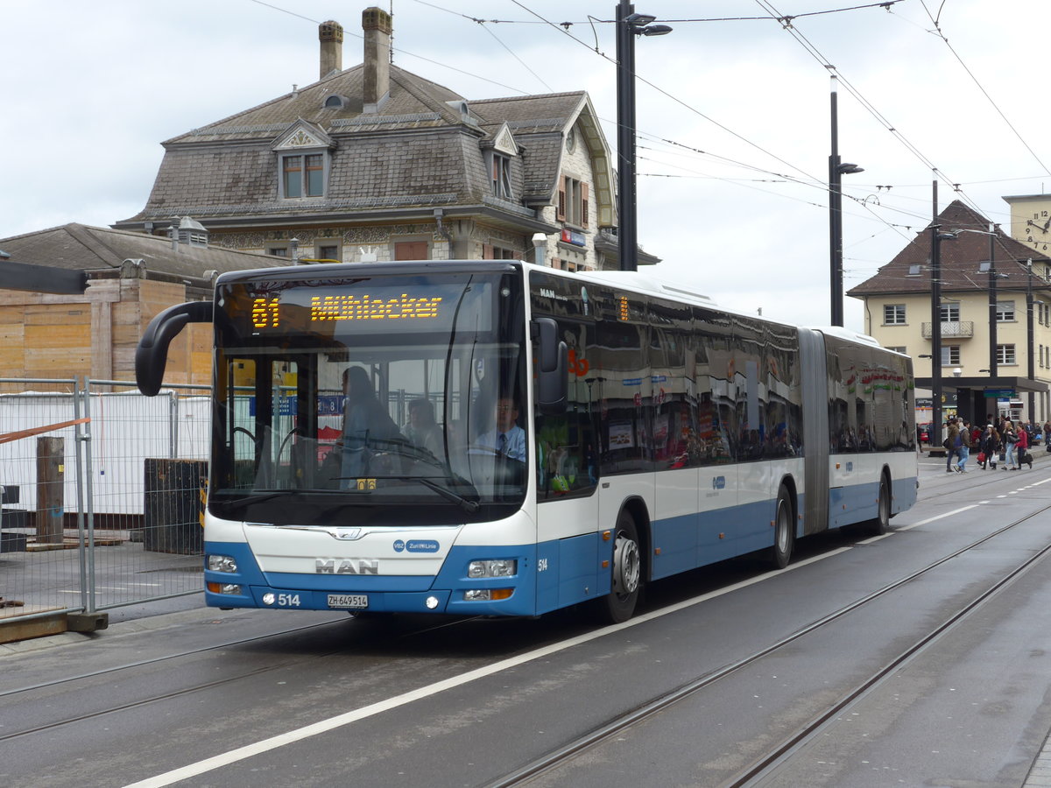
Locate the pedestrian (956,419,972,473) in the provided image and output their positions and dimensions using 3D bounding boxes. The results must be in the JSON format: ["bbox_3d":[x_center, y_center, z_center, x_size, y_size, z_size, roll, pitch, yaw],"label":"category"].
[{"bbox_3d":[14.000,1.718,60.300,0.520,1.652,0.500,0,-1,-18],"label":"pedestrian"}]

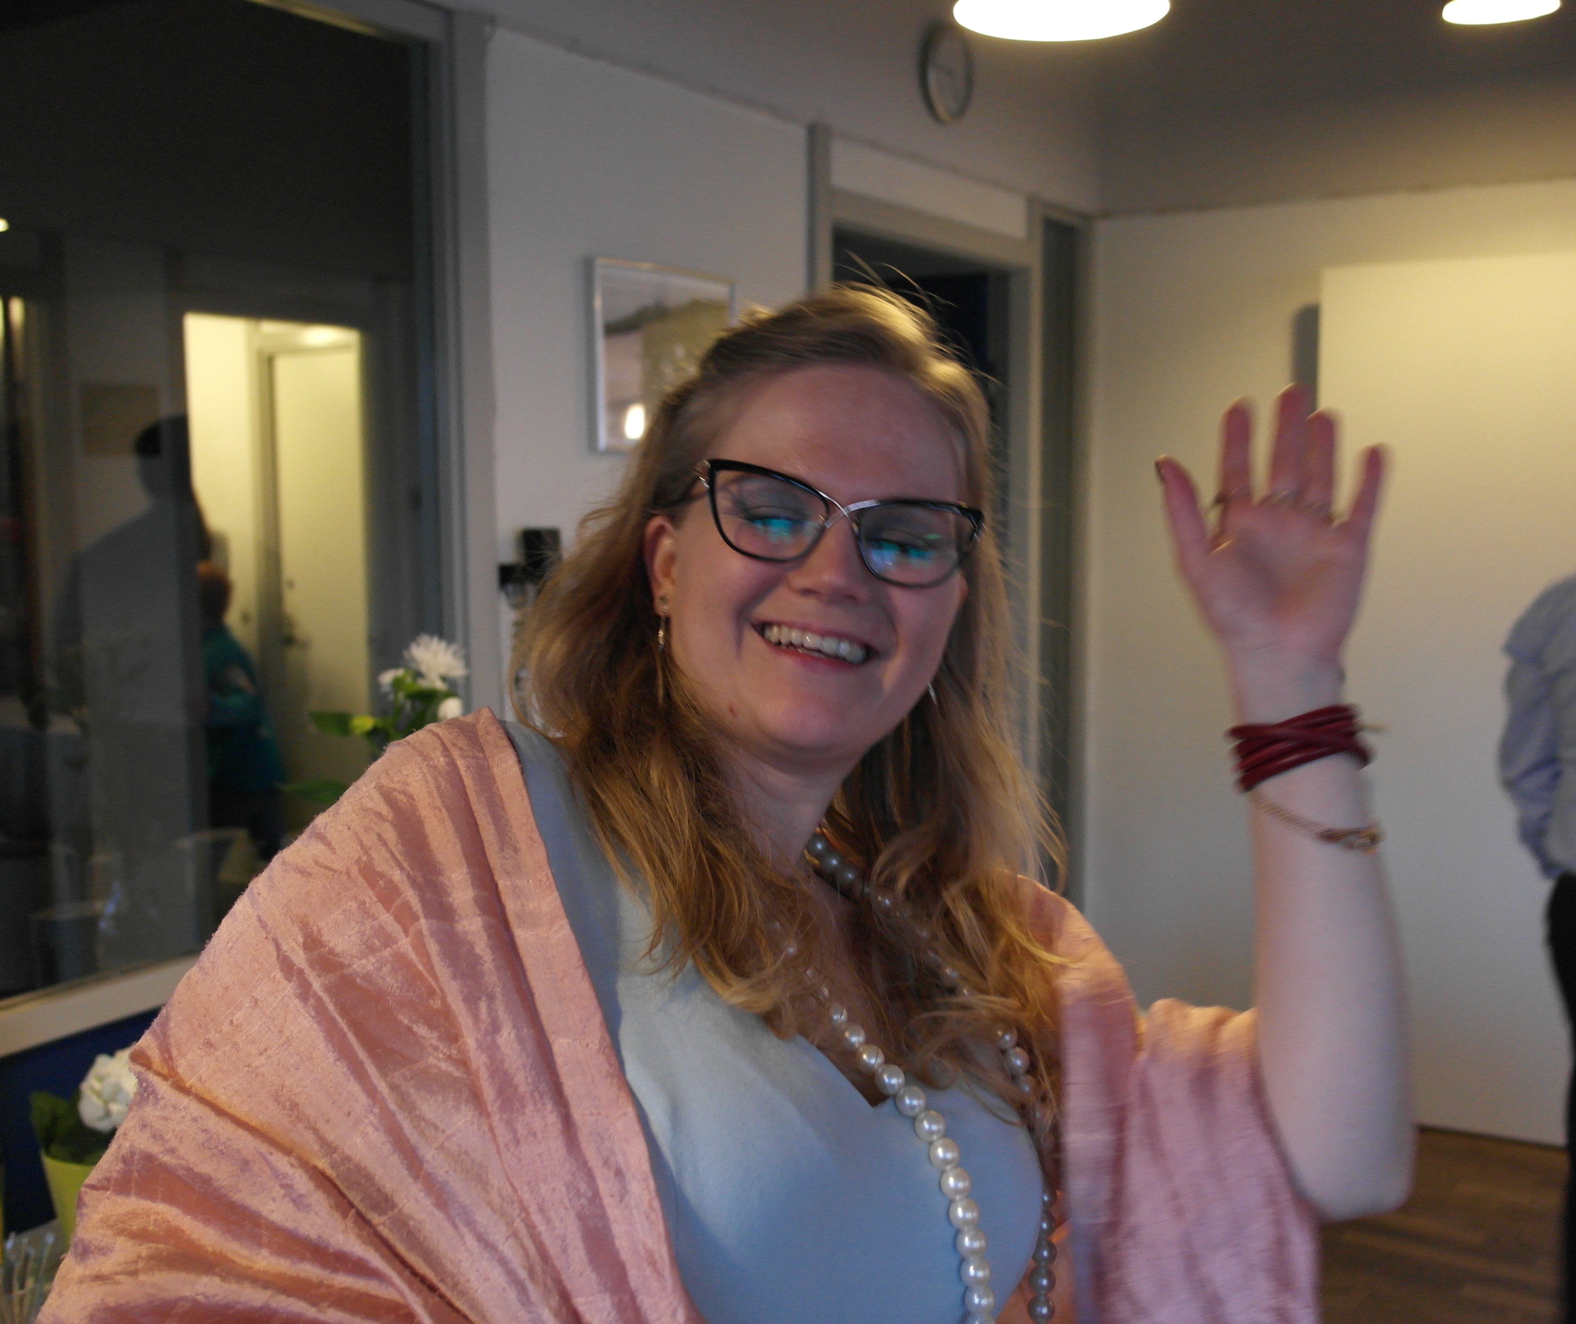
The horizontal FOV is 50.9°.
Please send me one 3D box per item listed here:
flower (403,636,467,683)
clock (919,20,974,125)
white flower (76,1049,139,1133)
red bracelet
[{"bbox_3d":[-0.427,-0.003,2.000,0.078,0.058,0.076,-1,7,-12],"label":"flower"},{"bbox_3d":[0.349,-1.299,3.649,0.037,0.217,0.217,4,8,33],"label":"clock"},{"bbox_3d":[-0.751,0.476,1.840,0.090,0.088,0.085,-3,7,-22],"label":"white flower"},{"bbox_3d":[0.259,0.043,0.835,0.068,0.037,0.056,-7,8,6],"label":"red bracelet"}]

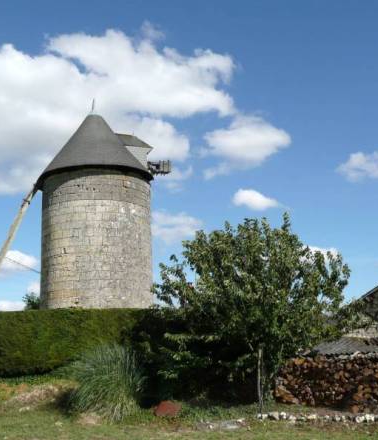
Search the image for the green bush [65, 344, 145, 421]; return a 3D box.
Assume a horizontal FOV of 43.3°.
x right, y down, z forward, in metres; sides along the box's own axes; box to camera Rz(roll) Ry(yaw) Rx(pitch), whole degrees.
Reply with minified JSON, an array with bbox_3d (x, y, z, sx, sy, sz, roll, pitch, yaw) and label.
[{"bbox_3d":[-2.012,3.824,11.538,1.750,1.670,1.650,-2,-15,0],"label":"green bush"}]

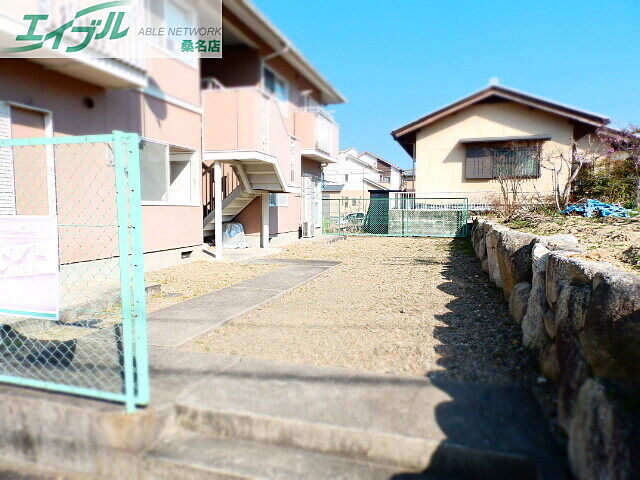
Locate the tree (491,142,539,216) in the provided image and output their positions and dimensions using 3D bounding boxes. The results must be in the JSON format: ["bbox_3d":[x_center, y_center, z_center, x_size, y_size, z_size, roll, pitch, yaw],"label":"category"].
[{"bbox_3d":[6.122,-1.904,12.800,1.400,2.300,1.300,1,5,18],"label":"tree"}]

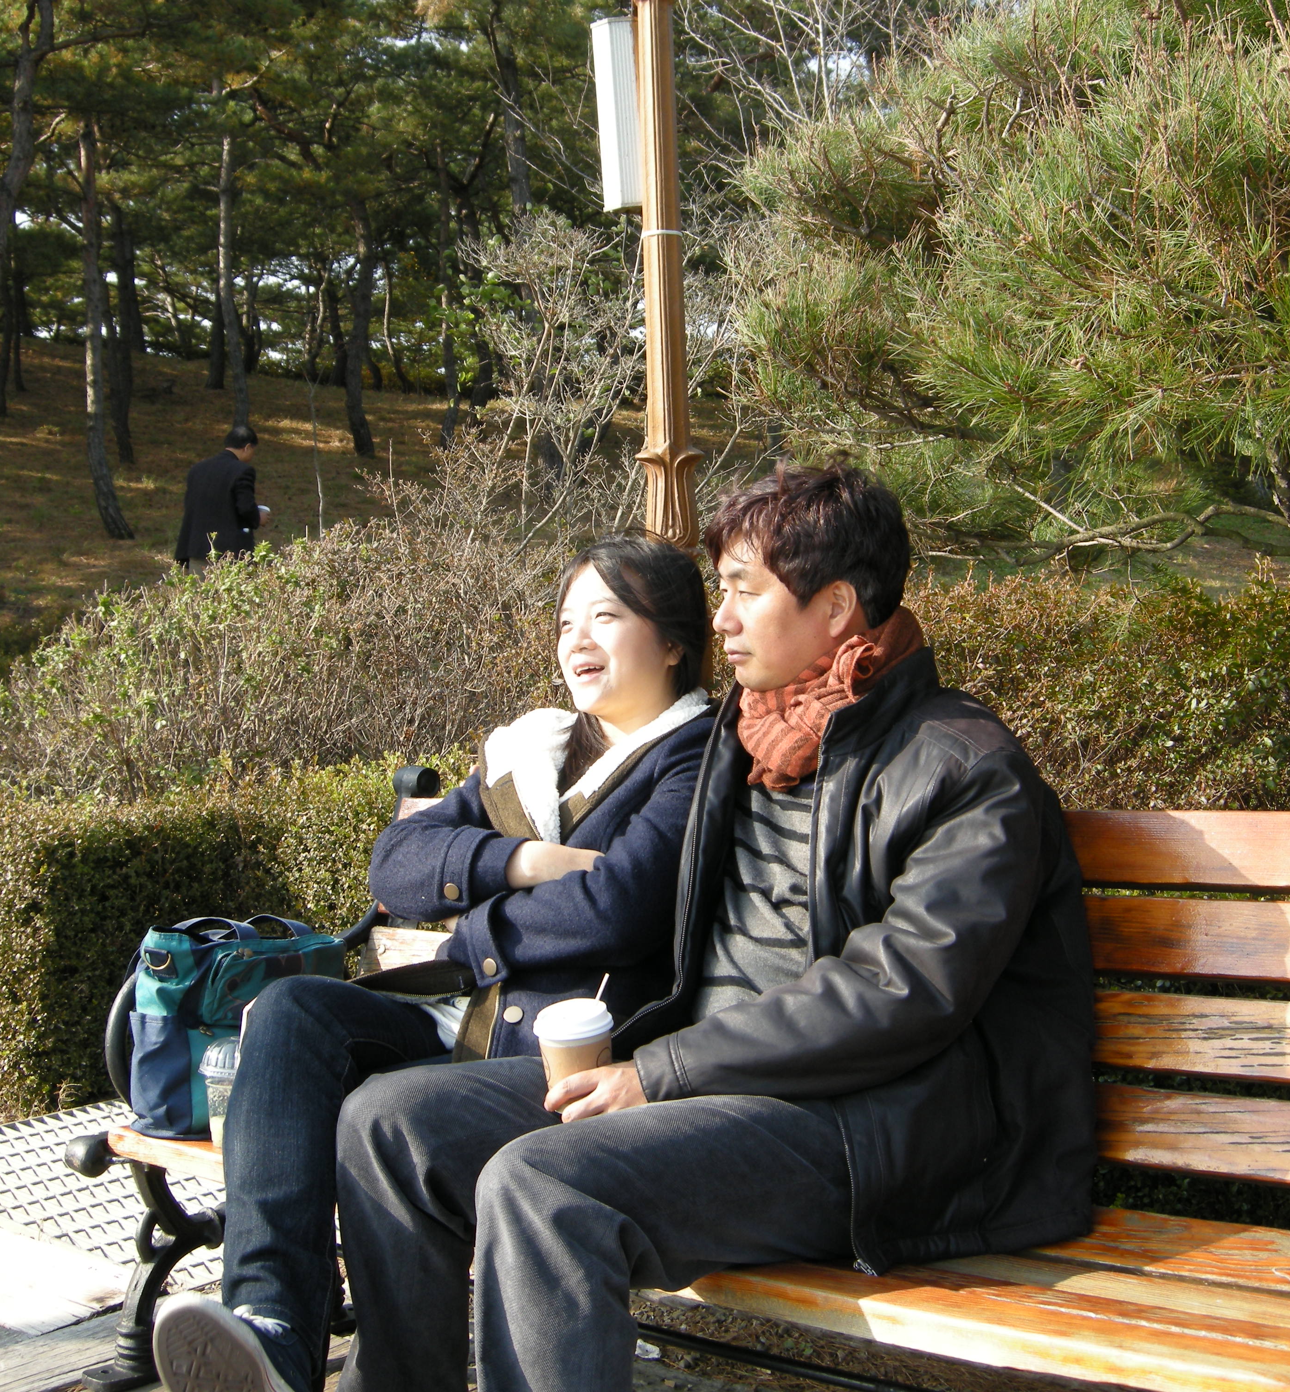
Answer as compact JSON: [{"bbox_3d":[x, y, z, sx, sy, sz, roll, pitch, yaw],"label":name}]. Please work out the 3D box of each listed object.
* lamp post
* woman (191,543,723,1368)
[{"bbox_3d":[0.045,-0.950,4.400,0.350,3.900,0.350,-2,0,41],"label":"lamp post"},{"bbox_3d":[-0.200,0.350,2.160,0.520,1.130,0.840,-2,0,41],"label":"woman"}]

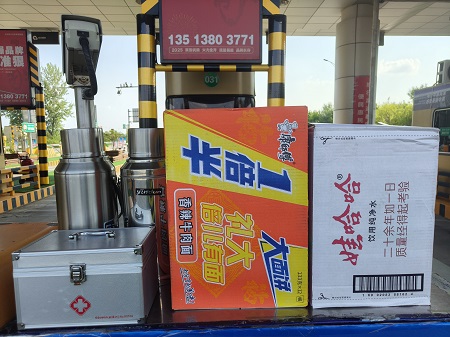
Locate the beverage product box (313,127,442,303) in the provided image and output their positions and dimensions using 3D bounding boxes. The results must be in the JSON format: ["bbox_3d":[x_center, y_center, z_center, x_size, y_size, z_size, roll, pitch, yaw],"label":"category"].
[{"bbox_3d":[0.312,0.098,0.779,0.257,0.388,0.235,-1,5,-1],"label":"beverage product box"}]

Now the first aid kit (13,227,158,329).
[{"bbox_3d":[-0.291,0.232,0.699,0.250,0.161,0.163,-1,5,-3],"label":"first aid kit"}]

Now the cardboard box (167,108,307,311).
[{"bbox_3d":[0.029,0.081,0.781,0.298,0.433,0.235,-1,5,0],"label":"cardboard box"}]

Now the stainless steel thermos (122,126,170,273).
[{"bbox_3d":[-0.208,0.090,0.913,0.174,0.403,0.174,-1,5,0],"label":"stainless steel thermos"}]

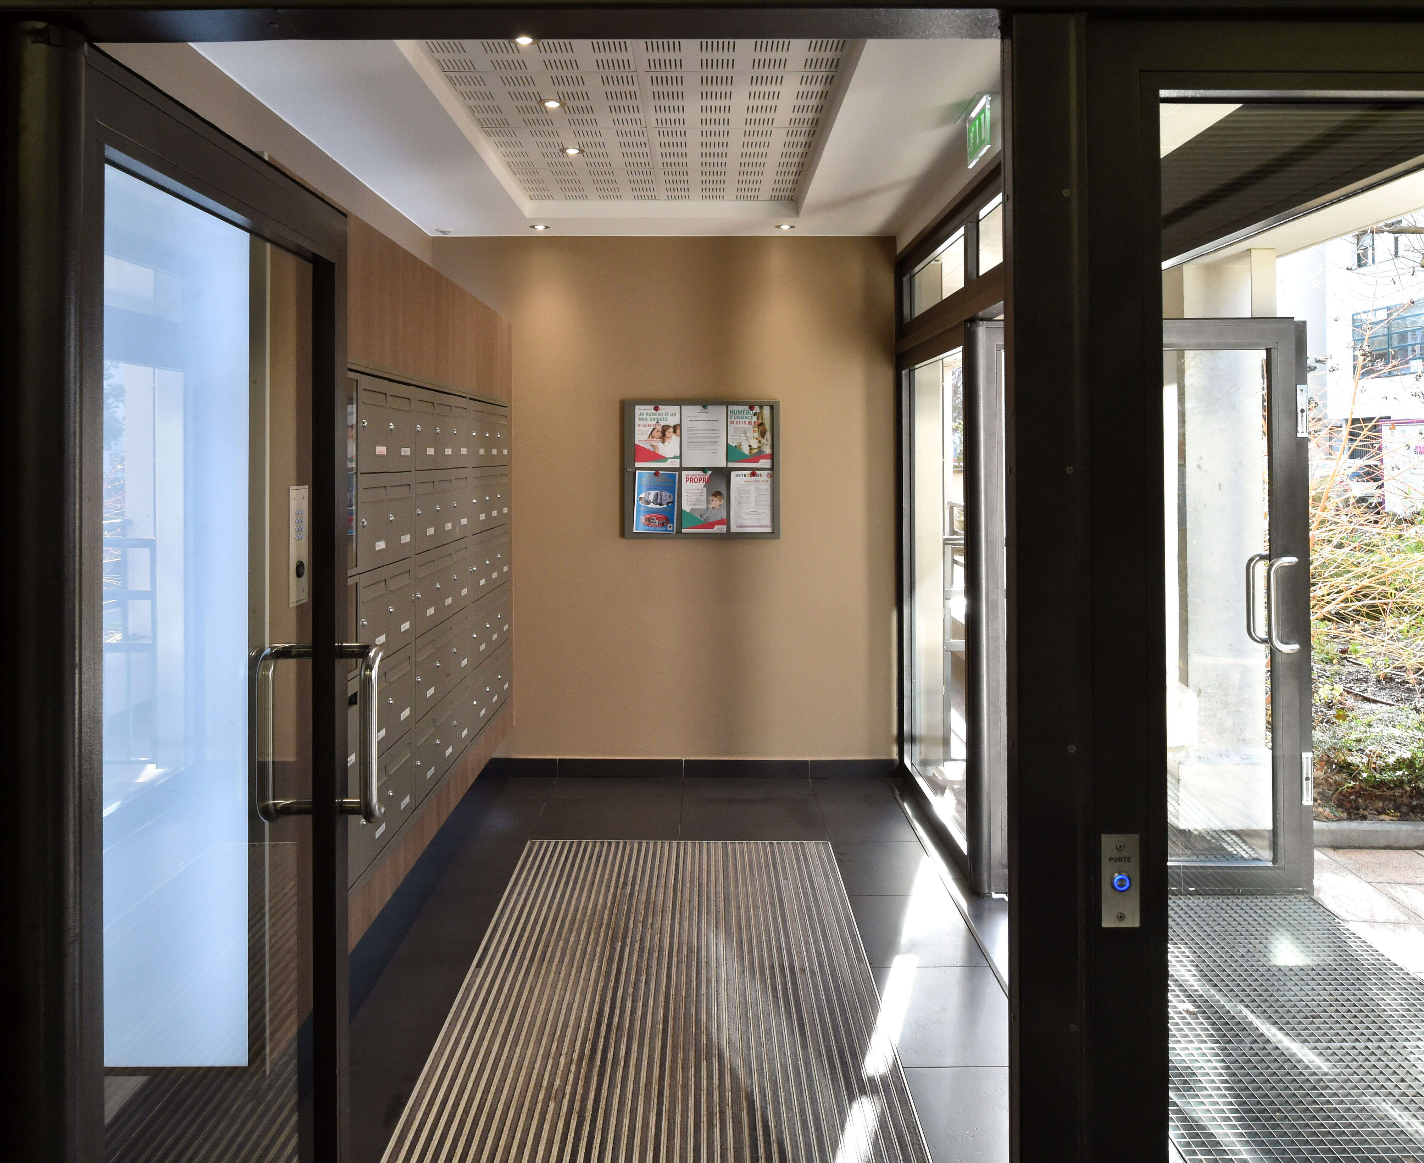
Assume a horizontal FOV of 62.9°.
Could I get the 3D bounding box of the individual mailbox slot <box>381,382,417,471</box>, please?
[{"bbox_3d":[-1.127,-0.481,3.645,0.310,0.277,0.280,0,5,0],"label":"individual mailbox slot"}]

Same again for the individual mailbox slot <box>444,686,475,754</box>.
[{"bbox_3d":[-1.114,0.522,4.395,0.330,0.260,0.270,0,5,0],"label":"individual mailbox slot"}]

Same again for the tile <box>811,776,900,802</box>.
[{"bbox_3d":[0.650,0.964,5.387,0.363,0.012,0.329,0,6,0],"label":"tile"}]

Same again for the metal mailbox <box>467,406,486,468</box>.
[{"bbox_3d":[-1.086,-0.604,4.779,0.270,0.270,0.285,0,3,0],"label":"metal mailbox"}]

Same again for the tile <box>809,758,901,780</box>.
[{"bbox_3d":[0.678,0.895,5.545,0.420,0.091,0.012,0,6,0],"label":"tile"}]

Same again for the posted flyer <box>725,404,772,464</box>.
[{"bbox_3d":[0.183,-0.694,5.570,0.210,0.297,0.015,0,0,0],"label":"posted flyer"}]

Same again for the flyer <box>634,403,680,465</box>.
[{"bbox_3d":[-0.258,-0.694,5.570,0.210,0.297,0.015,0,0,0],"label":"flyer"}]

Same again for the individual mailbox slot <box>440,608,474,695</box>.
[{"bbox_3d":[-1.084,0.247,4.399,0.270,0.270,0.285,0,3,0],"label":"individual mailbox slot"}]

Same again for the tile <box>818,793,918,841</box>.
[{"bbox_3d":[0.652,1.014,4.940,0.362,0.012,0.571,0,6,0],"label":"tile"}]

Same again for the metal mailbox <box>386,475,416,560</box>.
[{"bbox_3d":[-1.048,-0.195,3.540,0.200,0.267,0.275,0,0,0],"label":"metal mailbox"}]

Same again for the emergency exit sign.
[{"bbox_3d":[0.821,-1.377,3.575,0.045,0.160,0.320,0,5,0],"label":"emergency exit sign"}]

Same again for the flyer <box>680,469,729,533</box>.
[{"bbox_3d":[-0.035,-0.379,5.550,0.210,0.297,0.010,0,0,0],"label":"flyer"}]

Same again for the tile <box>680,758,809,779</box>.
[{"bbox_3d":[0.166,0.895,5.545,0.605,0.091,0.012,0,6,0],"label":"tile"}]

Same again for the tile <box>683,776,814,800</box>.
[{"bbox_3d":[0.170,0.975,5.472,0.610,0.012,0.360,0,6,0],"label":"tile"}]

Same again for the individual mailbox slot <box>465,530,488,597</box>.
[{"bbox_3d":[-1.055,-0.064,4.780,0.200,0.267,0.275,0,0,0],"label":"individual mailbox slot"}]

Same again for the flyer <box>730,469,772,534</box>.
[{"bbox_3d":[0.191,-0.379,5.570,0.205,0.297,0.015,0,0,0],"label":"flyer"}]

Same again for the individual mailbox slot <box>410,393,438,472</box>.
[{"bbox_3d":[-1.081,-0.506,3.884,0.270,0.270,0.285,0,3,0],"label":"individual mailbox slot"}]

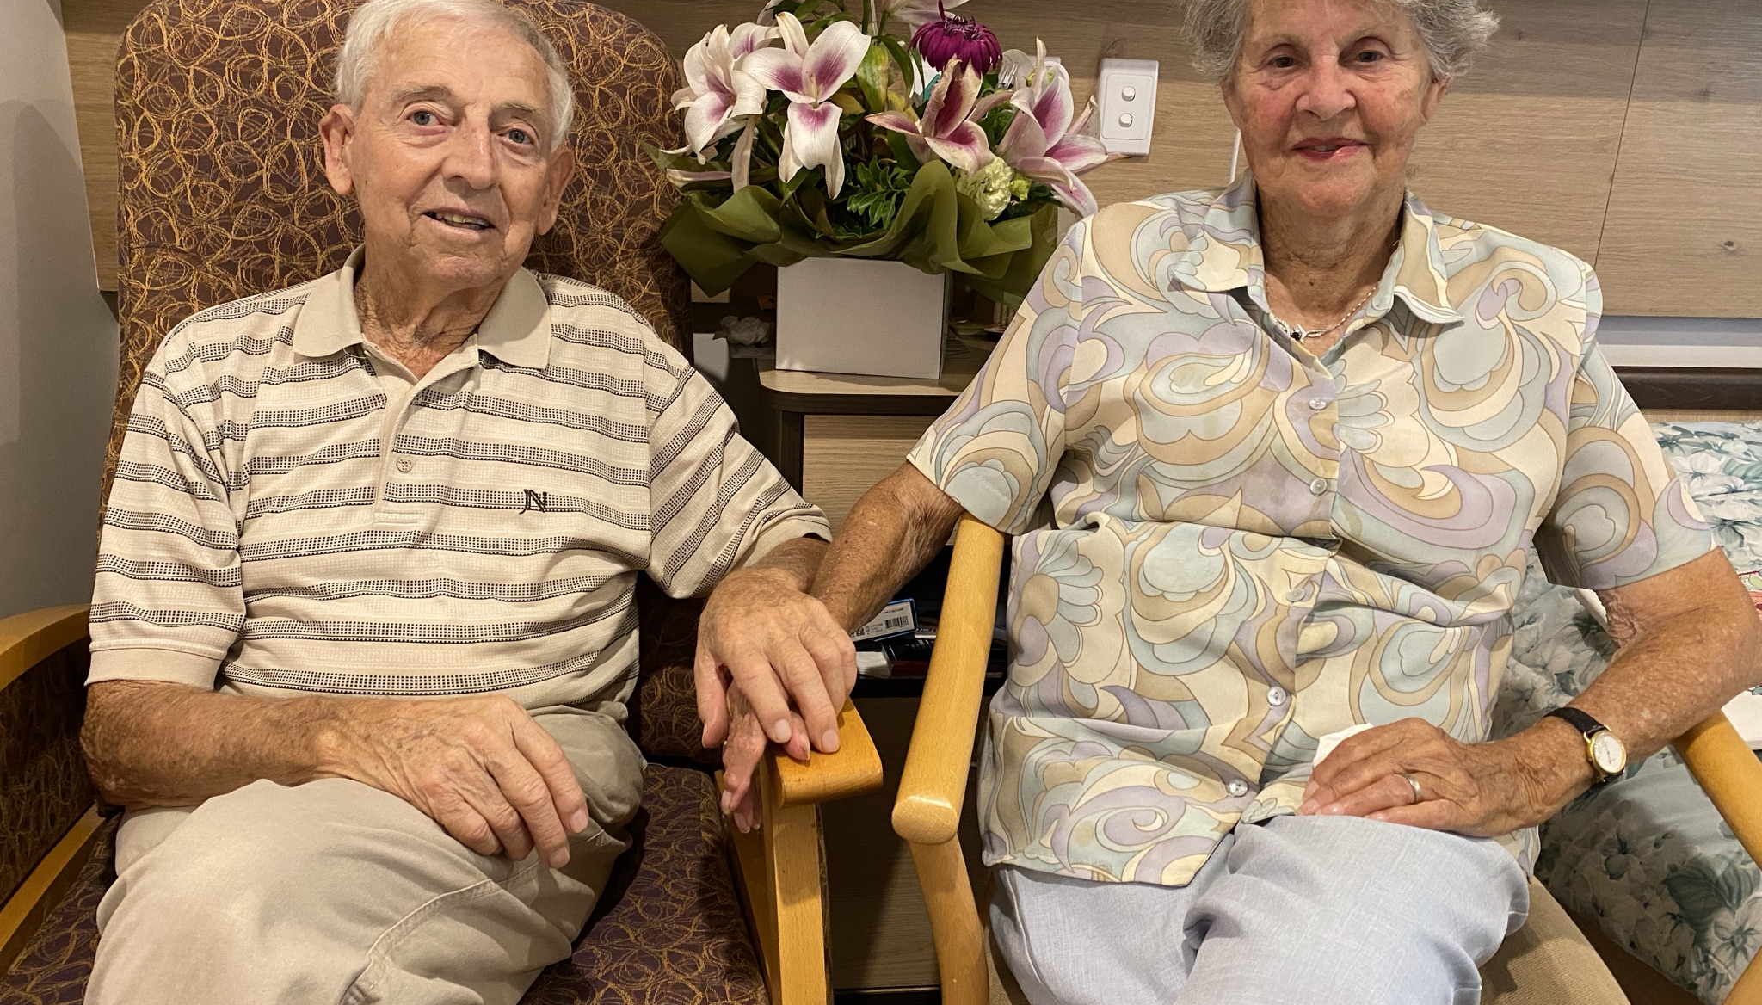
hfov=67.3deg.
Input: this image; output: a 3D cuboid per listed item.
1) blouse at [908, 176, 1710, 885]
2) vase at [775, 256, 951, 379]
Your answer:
[{"bbox_3d":[0.329,-0.003,1.070,0.580,0.510,0.350,5,13,13],"label":"blouse"},{"bbox_3d":[-0.016,-0.215,1.450,0.172,0.122,0.160,4,17,4],"label":"vase"}]

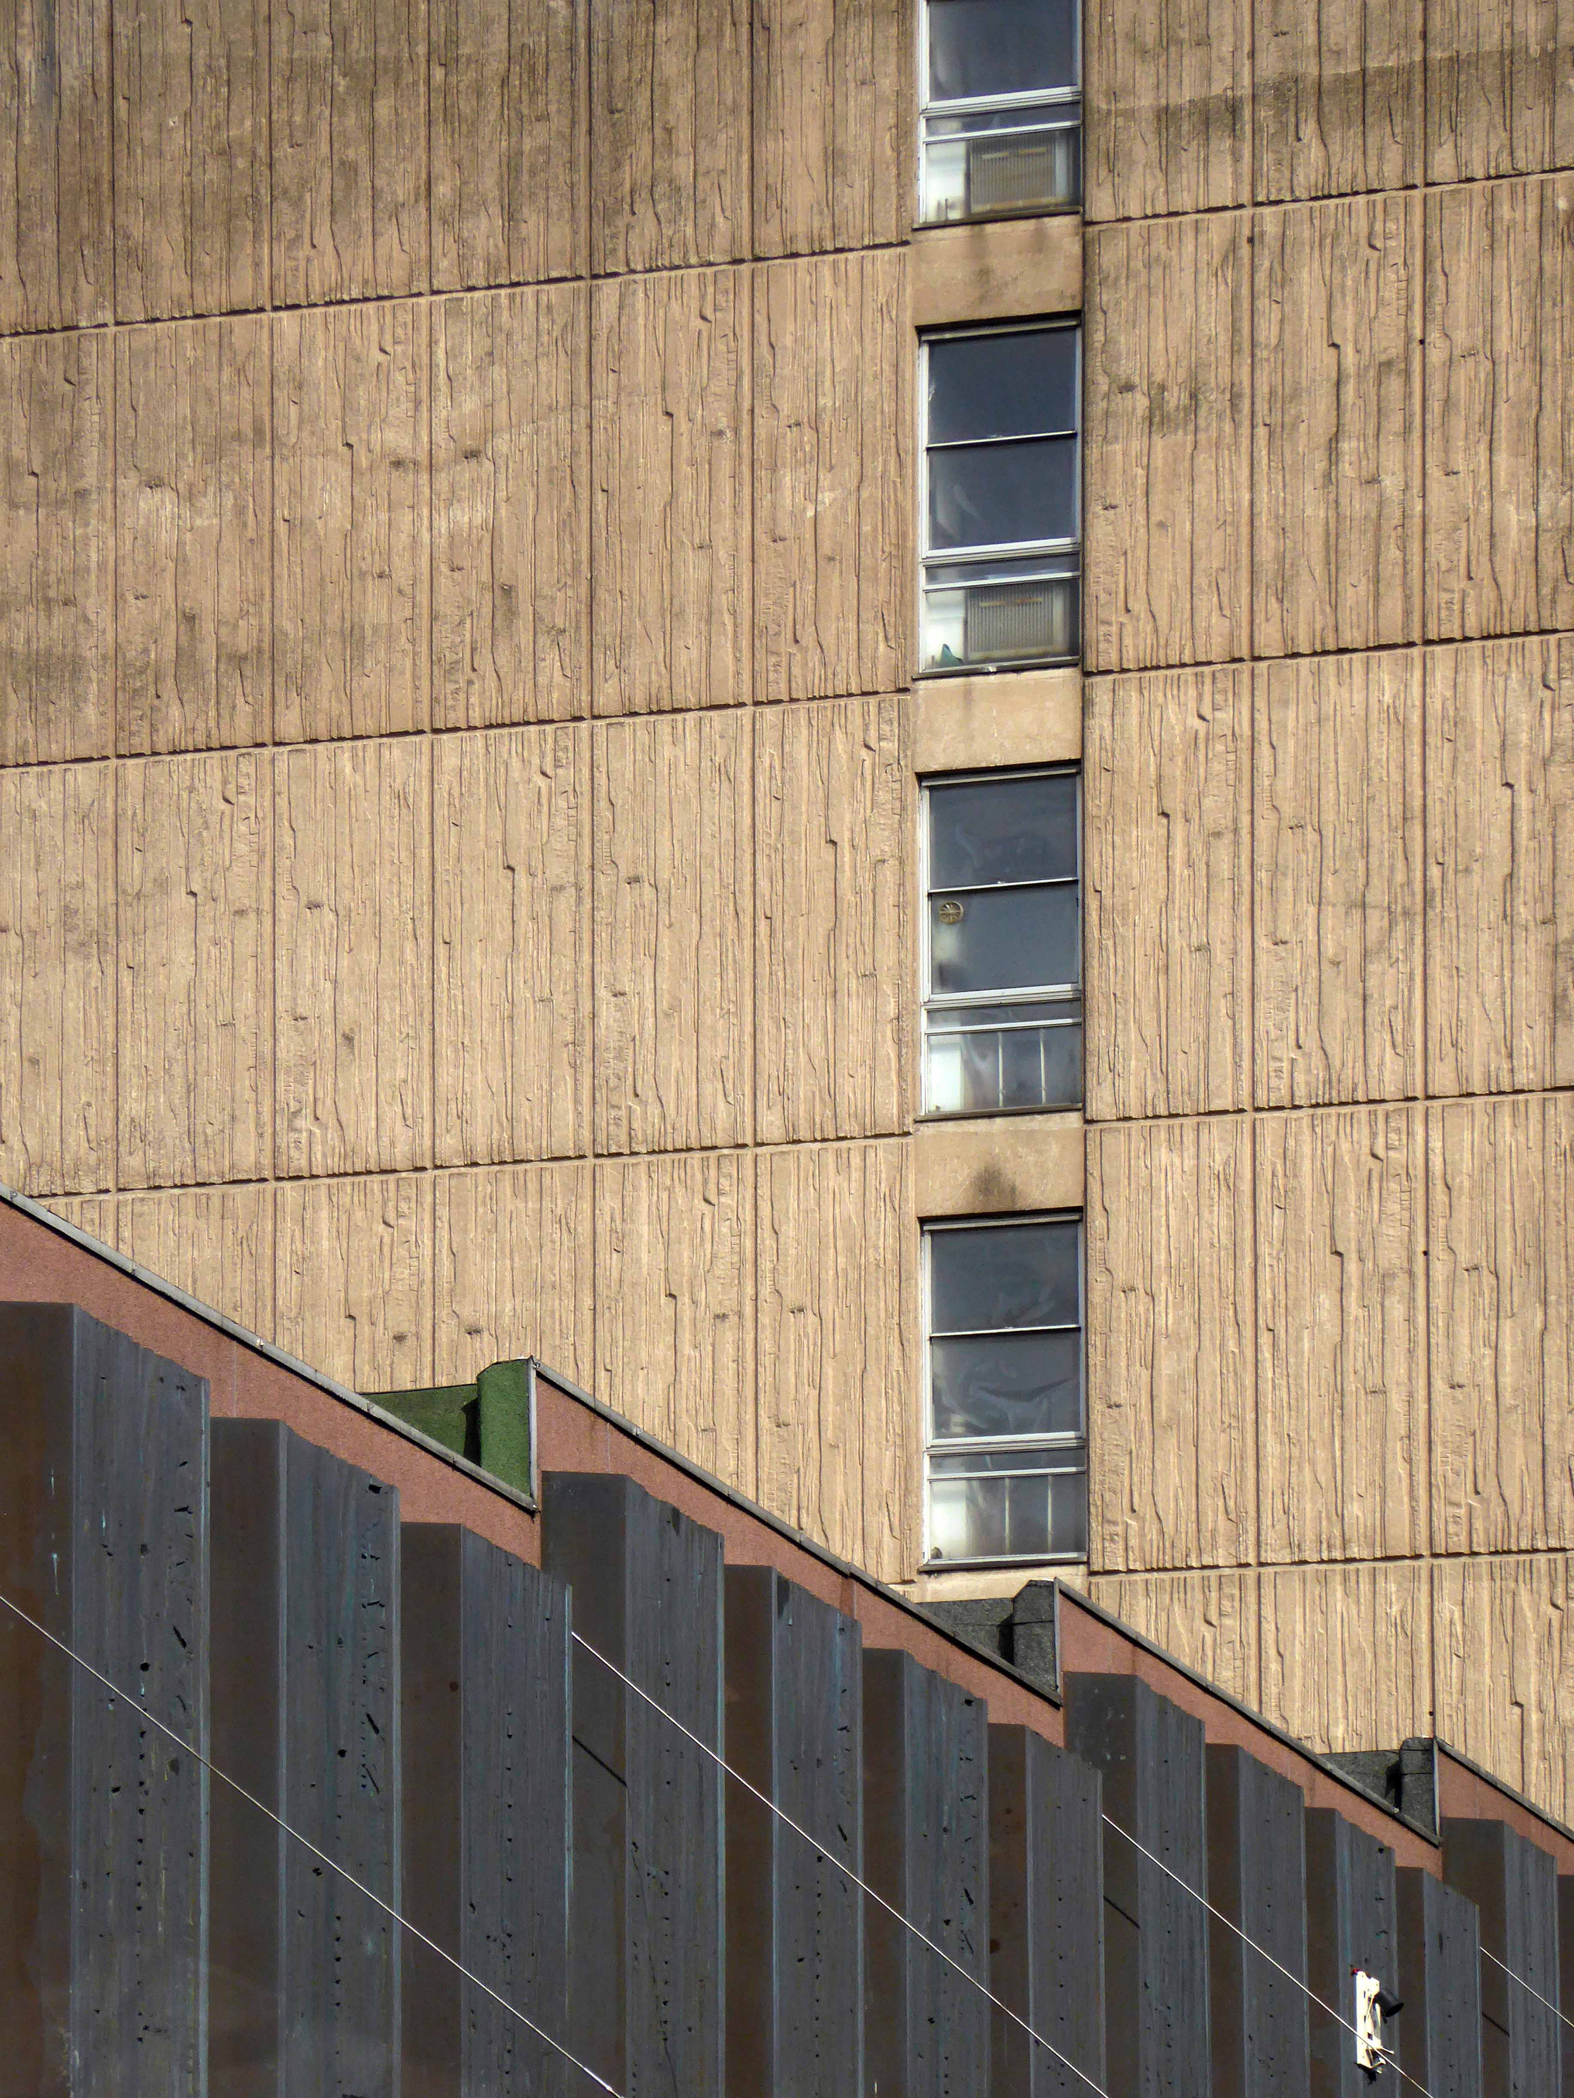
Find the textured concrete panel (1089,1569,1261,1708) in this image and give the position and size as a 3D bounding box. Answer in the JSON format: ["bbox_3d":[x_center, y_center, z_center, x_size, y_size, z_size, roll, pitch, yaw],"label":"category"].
[{"bbox_3d":[2.354,4.471,54.452,1.040,2.760,0.150,-5,-13,20],"label":"textured concrete panel"}]

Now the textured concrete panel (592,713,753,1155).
[{"bbox_3d":[-0.690,-0.736,57.132,1.093,2.799,0.130,-4,-11,21],"label":"textured concrete panel"}]

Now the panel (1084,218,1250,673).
[{"bbox_3d":[2.380,-3.742,56.236,1.040,2.760,0.150,-5,-13,20],"label":"panel"}]

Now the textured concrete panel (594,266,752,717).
[{"bbox_3d":[-0.739,-3.557,58.106,1.092,2.800,0.120,-4,-10,23],"label":"textured concrete panel"}]

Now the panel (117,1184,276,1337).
[{"bbox_3d":[-3.807,2.292,58.448,1.092,2.800,0.120,-4,-10,23],"label":"panel"}]

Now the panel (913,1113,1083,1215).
[{"bbox_3d":[1.331,0.724,56.120,1.091,0.603,0.150,-4,-11,21],"label":"panel"}]

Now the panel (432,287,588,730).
[{"bbox_3d":[-1.784,-3.483,58.543,1.092,2.800,0.120,-4,-10,23],"label":"panel"}]

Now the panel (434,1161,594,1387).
[{"bbox_3d":[-1.693,2.100,57.006,1.091,2.780,0.130,-4,-11,21],"label":"panel"}]

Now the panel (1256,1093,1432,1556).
[{"bbox_3d":[3.384,1.744,55.449,1.092,2.800,0.120,-4,-10,23],"label":"panel"}]

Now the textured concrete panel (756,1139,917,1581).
[{"bbox_3d":[0.312,1.918,55.772,1.040,2.760,0.150,-5,-13,20],"label":"textured concrete panel"}]

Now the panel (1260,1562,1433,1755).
[{"bbox_3d":[3.385,4.463,54.565,1.091,2.780,0.130,-4,-11,21],"label":"panel"}]

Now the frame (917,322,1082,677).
[{"bbox_3d":[1.342,-3.464,57.263,1.080,2.130,0.120,-4,-10,23],"label":"frame"}]

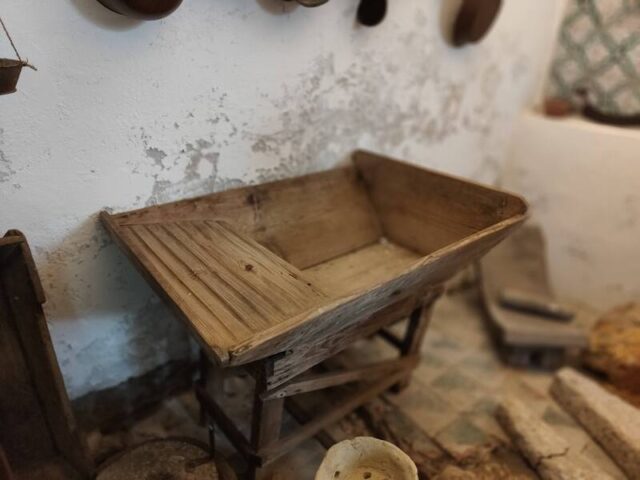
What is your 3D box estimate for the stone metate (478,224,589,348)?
[{"bbox_3d":[0.920,0.214,2.097,0.317,0.338,0.580,4,27,7],"label":"stone metate"}]

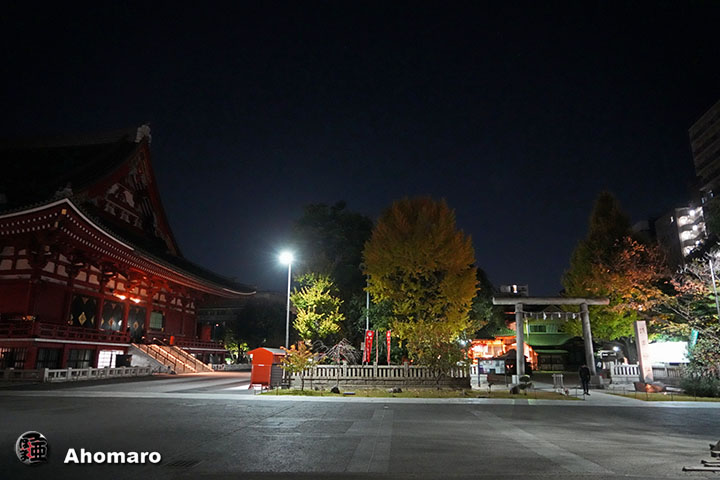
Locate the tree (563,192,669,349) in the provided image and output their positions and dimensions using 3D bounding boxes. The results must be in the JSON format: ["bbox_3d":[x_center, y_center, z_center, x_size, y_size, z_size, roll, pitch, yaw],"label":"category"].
[{"bbox_3d":[24.227,4.276,45.176,10.000,17.800,9.500,0,-14,3],"label":"tree"}]

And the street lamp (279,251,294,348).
[{"bbox_3d":[-5.237,5.560,34.313,0.800,9.500,0.700,0,-14,3],"label":"street lamp"}]

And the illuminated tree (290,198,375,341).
[{"bbox_3d":[-2.404,4.080,39.921,7.200,15.200,7.200,0,-14,3],"label":"illuminated tree"}]

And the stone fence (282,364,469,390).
[{"bbox_3d":[1.301,9.056,32.031,12.500,1.680,0.450,0,-14,3],"label":"stone fence"}]

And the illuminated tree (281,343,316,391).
[{"bbox_3d":[-3.826,7.774,29.635,2.100,2.900,2.100,0,-14,3],"label":"illuminated tree"}]

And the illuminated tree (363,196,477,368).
[{"bbox_3d":[4.690,3.633,37.591,9.000,15.000,9.000,0,-14,3],"label":"illuminated tree"}]

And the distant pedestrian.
[{"bbox_3d":[12.726,7.877,27.178,0.550,1.700,0.380,-3,-15,11],"label":"distant pedestrian"}]

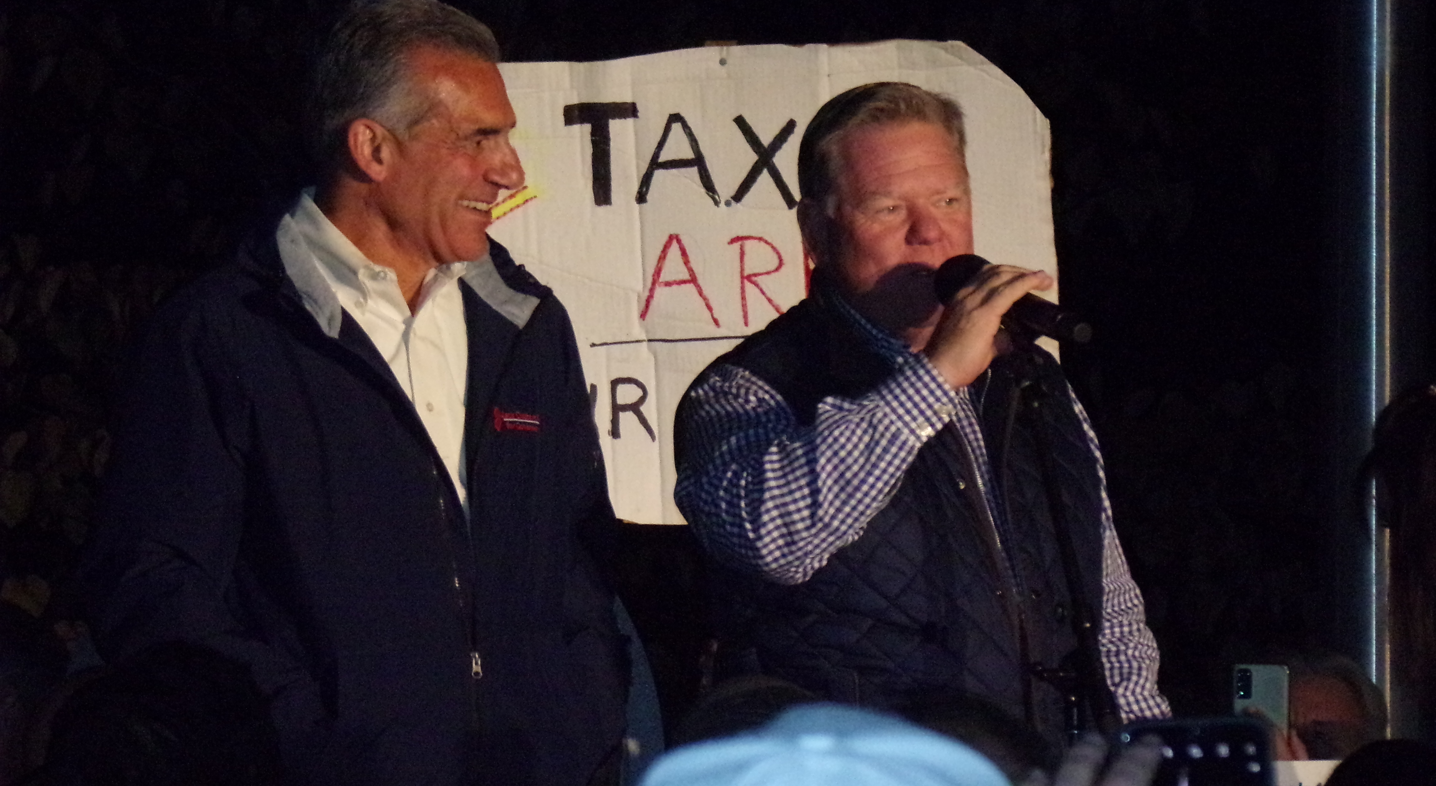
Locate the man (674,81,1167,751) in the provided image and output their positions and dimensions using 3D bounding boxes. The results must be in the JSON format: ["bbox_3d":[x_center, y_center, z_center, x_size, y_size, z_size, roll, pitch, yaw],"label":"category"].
[{"bbox_3d":[0.200,0.585,8.050,0.560,1.780,0.430,0,-1,-34],"label":"man"}]

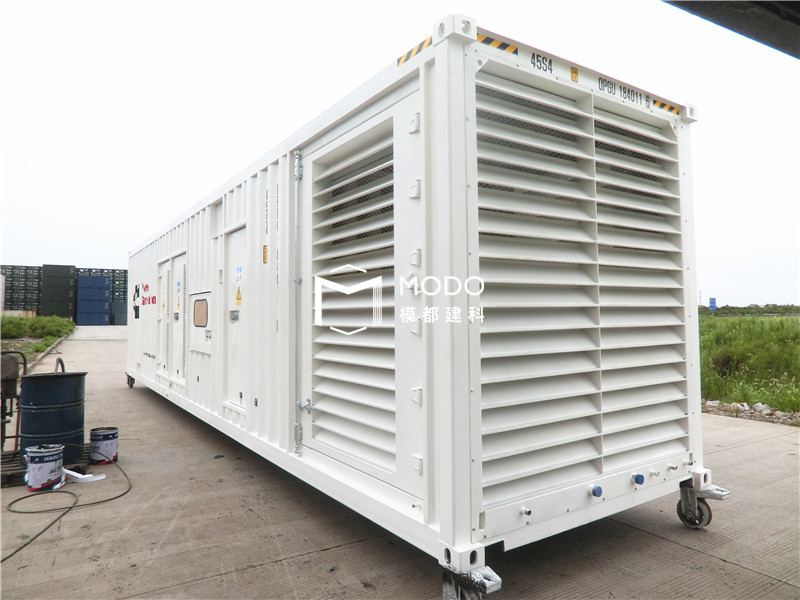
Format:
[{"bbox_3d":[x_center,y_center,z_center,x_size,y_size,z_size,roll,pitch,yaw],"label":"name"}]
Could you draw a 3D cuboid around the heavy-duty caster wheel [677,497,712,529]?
[{"bbox_3d":[2.234,1.609,4.204,0.080,0.233,0.233,0,-2,-43],"label":"heavy-duty caster wheel"}]

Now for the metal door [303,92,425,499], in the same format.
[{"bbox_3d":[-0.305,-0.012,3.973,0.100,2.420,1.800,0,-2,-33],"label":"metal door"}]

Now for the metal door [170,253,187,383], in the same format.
[{"bbox_3d":[-3.297,0.280,8.449,0.070,1.910,1.050,0,-2,-33],"label":"metal door"}]

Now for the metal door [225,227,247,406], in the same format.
[{"bbox_3d":[-1.737,0.204,6.089,0.070,1.930,0.780,0,-2,-33],"label":"metal door"}]

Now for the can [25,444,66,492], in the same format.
[{"bbox_3d":[-3.478,1.650,5.453,0.303,0.375,0.303,0,-2,-33],"label":"can"}]

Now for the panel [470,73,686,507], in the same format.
[{"bbox_3d":[1.249,-0.100,3.648,2.020,2.460,0.130,0,-2,-33],"label":"panel"}]

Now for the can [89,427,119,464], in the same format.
[{"bbox_3d":[-3.386,1.675,6.360,0.287,0.365,0.287,0,-2,-33],"label":"can"}]

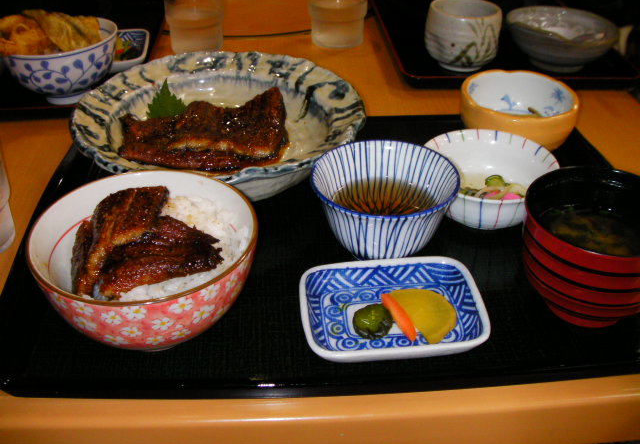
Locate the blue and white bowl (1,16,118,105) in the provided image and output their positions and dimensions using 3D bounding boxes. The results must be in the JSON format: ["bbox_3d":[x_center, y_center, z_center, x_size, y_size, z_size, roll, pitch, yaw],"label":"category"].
[{"bbox_3d":[-0.274,-0.165,0.742,0.123,0.069,0.123,1,36,0],"label":"blue and white bowl"}]

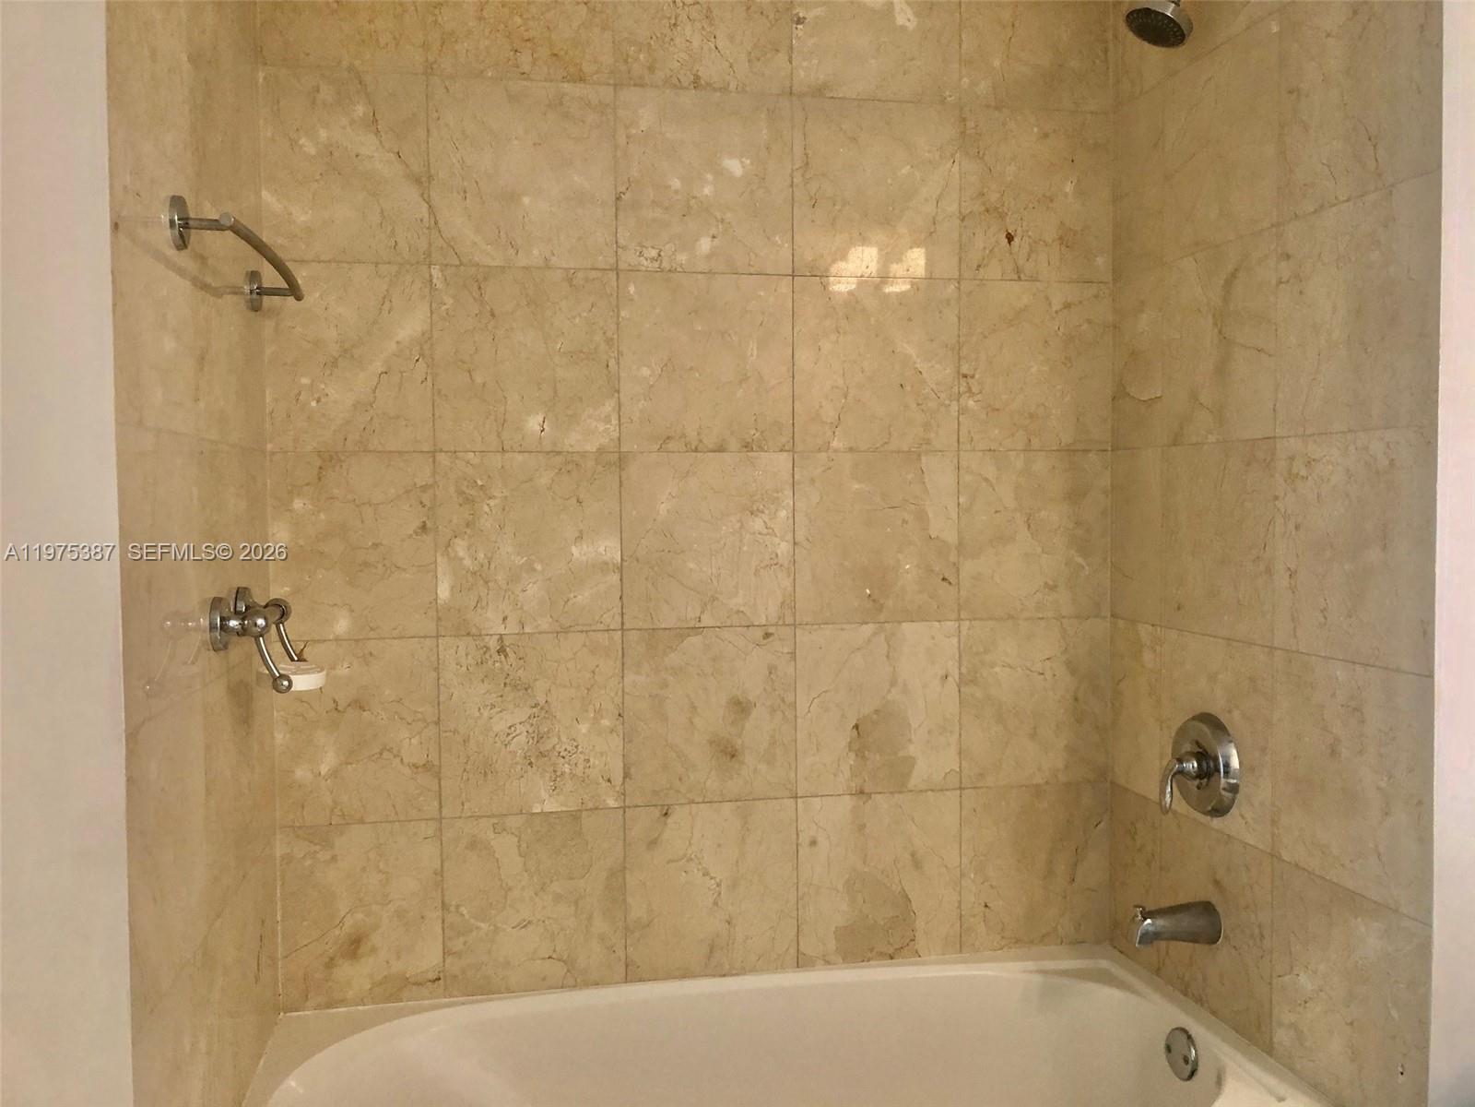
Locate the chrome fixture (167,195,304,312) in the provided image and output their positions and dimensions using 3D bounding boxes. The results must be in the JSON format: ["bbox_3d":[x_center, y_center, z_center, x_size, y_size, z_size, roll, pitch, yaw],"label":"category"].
[{"bbox_3d":[-0.663,-0.396,1.629,0.079,0.063,0.500,-1,3,-11],"label":"chrome fixture"}]

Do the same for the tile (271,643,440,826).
[{"bbox_3d":[-0.627,0.293,1.979,0.259,0.305,0.014,-1,3,-11],"label":"tile"}]

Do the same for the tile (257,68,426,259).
[{"bbox_3d":[-0.631,-0.622,1.925,0.257,0.303,0.010,-1,3,-11],"label":"tile"}]

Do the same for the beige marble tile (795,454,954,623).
[{"bbox_3d":[0.252,-0.028,2.134,0.305,0.305,0.010,-1,3,-11],"label":"beige marble tile"}]

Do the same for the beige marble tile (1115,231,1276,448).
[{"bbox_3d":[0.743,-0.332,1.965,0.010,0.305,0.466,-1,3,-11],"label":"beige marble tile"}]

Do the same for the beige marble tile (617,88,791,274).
[{"bbox_3d":[-0.056,-0.635,2.050,0.305,0.305,0.014,-1,3,-11],"label":"beige marble tile"}]

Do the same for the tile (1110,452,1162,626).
[{"bbox_3d":[0.708,-0.032,2.116,0.012,0.305,0.170,-1,3,-12],"label":"tile"}]

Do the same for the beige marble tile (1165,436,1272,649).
[{"bbox_3d":[0.761,-0.022,1.898,0.010,0.305,0.302,-1,3,-11],"label":"beige marble tile"}]

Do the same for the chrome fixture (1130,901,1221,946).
[{"bbox_3d":[0.695,0.594,1.904,0.128,0.069,0.063,-1,3,-11],"label":"chrome fixture"}]

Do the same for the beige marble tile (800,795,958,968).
[{"bbox_3d":[0.256,0.581,2.148,0.305,0.304,0.012,-1,3,-11],"label":"beige marble tile"}]

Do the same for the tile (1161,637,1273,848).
[{"bbox_3d":[0.764,0.284,1.904,0.014,0.305,0.301,-1,3,-11],"label":"tile"}]

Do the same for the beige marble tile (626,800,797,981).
[{"bbox_3d":[-0.044,0.589,2.102,0.305,0.305,0.010,-1,3,-11],"label":"beige marble tile"}]

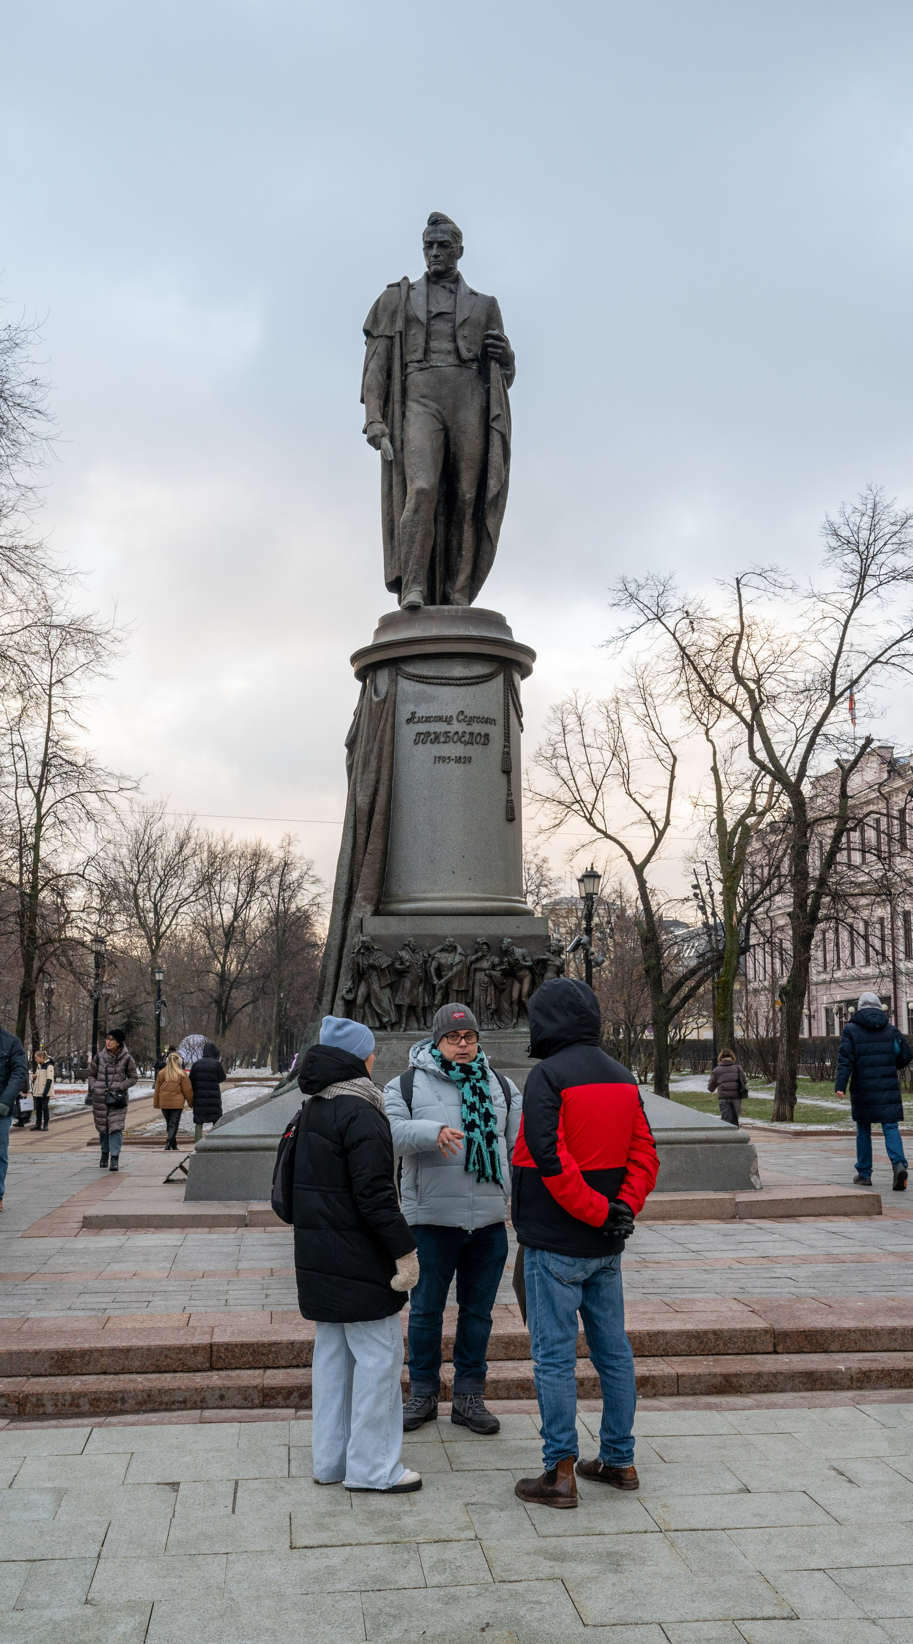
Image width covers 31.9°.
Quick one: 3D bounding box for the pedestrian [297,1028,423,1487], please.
[{"bbox_3d":[-0.388,1.601,6.037,0.450,1.710,0.550,7,-11,-43],"label":"pedestrian"}]

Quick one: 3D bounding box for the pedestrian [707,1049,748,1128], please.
[{"bbox_3d":[4.687,4.735,27.604,0.620,1.620,0.420,-2,-8,10],"label":"pedestrian"}]

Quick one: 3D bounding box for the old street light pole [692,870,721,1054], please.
[{"bbox_3d":[7.883,4.936,50.545,1.000,7.450,0.900,-3,-9,18],"label":"old street light pole"}]

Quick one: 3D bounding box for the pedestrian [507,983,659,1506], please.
[{"bbox_3d":[0.471,1.495,5.861,0.480,1.830,0.560,-7,-11,37],"label":"pedestrian"}]

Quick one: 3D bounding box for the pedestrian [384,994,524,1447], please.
[{"bbox_3d":[-0.017,1.685,6.913,0.600,1.780,0.480,0,-8,-6],"label":"pedestrian"}]

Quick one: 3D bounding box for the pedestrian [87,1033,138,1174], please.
[{"bbox_3d":[-4.078,3.288,18.926,0.580,1.650,0.420,-2,-8,12],"label":"pedestrian"}]

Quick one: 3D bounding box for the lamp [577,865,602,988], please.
[{"bbox_3d":[2.539,3.333,30.323,0.420,5.110,1.150,1,-8,-8],"label":"lamp"}]

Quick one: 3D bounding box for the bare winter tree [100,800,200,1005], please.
[{"bbox_3d":[-12.962,5.155,67.921,4.400,12.350,4.400,0,-8,0],"label":"bare winter tree"}]

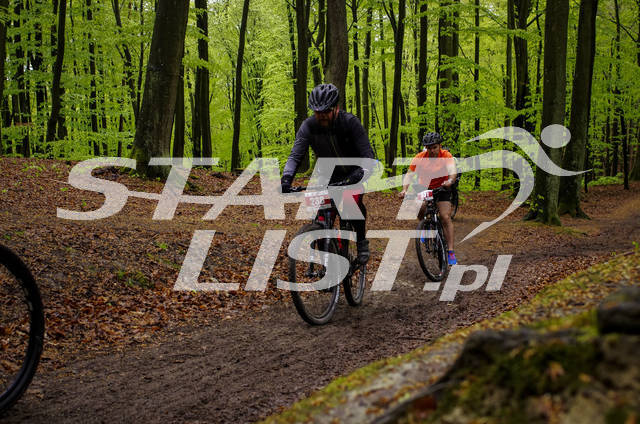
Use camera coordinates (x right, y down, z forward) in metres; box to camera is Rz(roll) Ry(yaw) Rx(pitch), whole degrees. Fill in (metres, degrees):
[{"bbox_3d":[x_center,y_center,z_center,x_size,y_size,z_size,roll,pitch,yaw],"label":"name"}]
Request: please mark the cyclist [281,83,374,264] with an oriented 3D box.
[{"bbox_3d":[0.130,-0.280,7.120,0.720,1.390,0.820,2,0,19],"label":"cyclist"}]

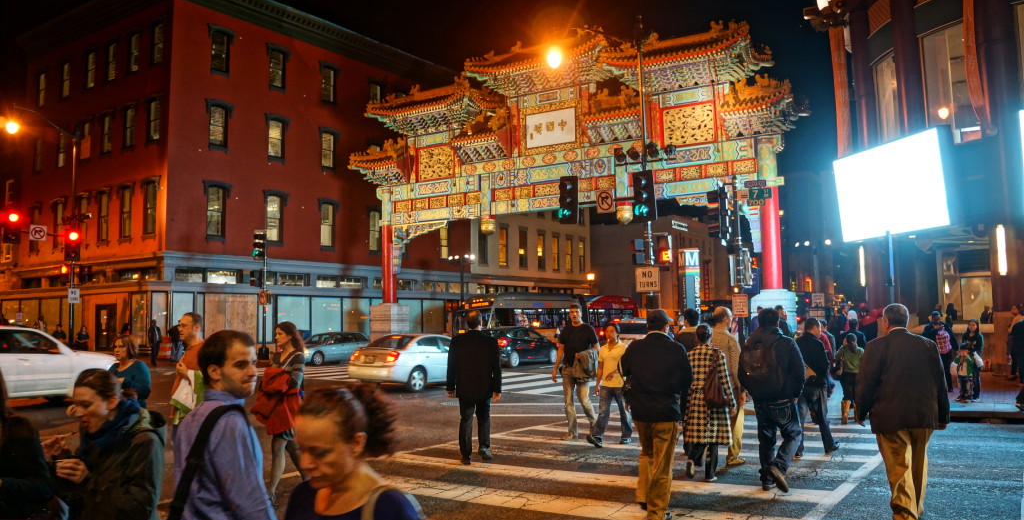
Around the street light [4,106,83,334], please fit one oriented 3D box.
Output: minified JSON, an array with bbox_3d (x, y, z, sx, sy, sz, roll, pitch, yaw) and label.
[{"bbox_3d":[-18.033,-0.686,29.556,0.450,10.033,2.700,-4,-5,34],"label":"street light"}]

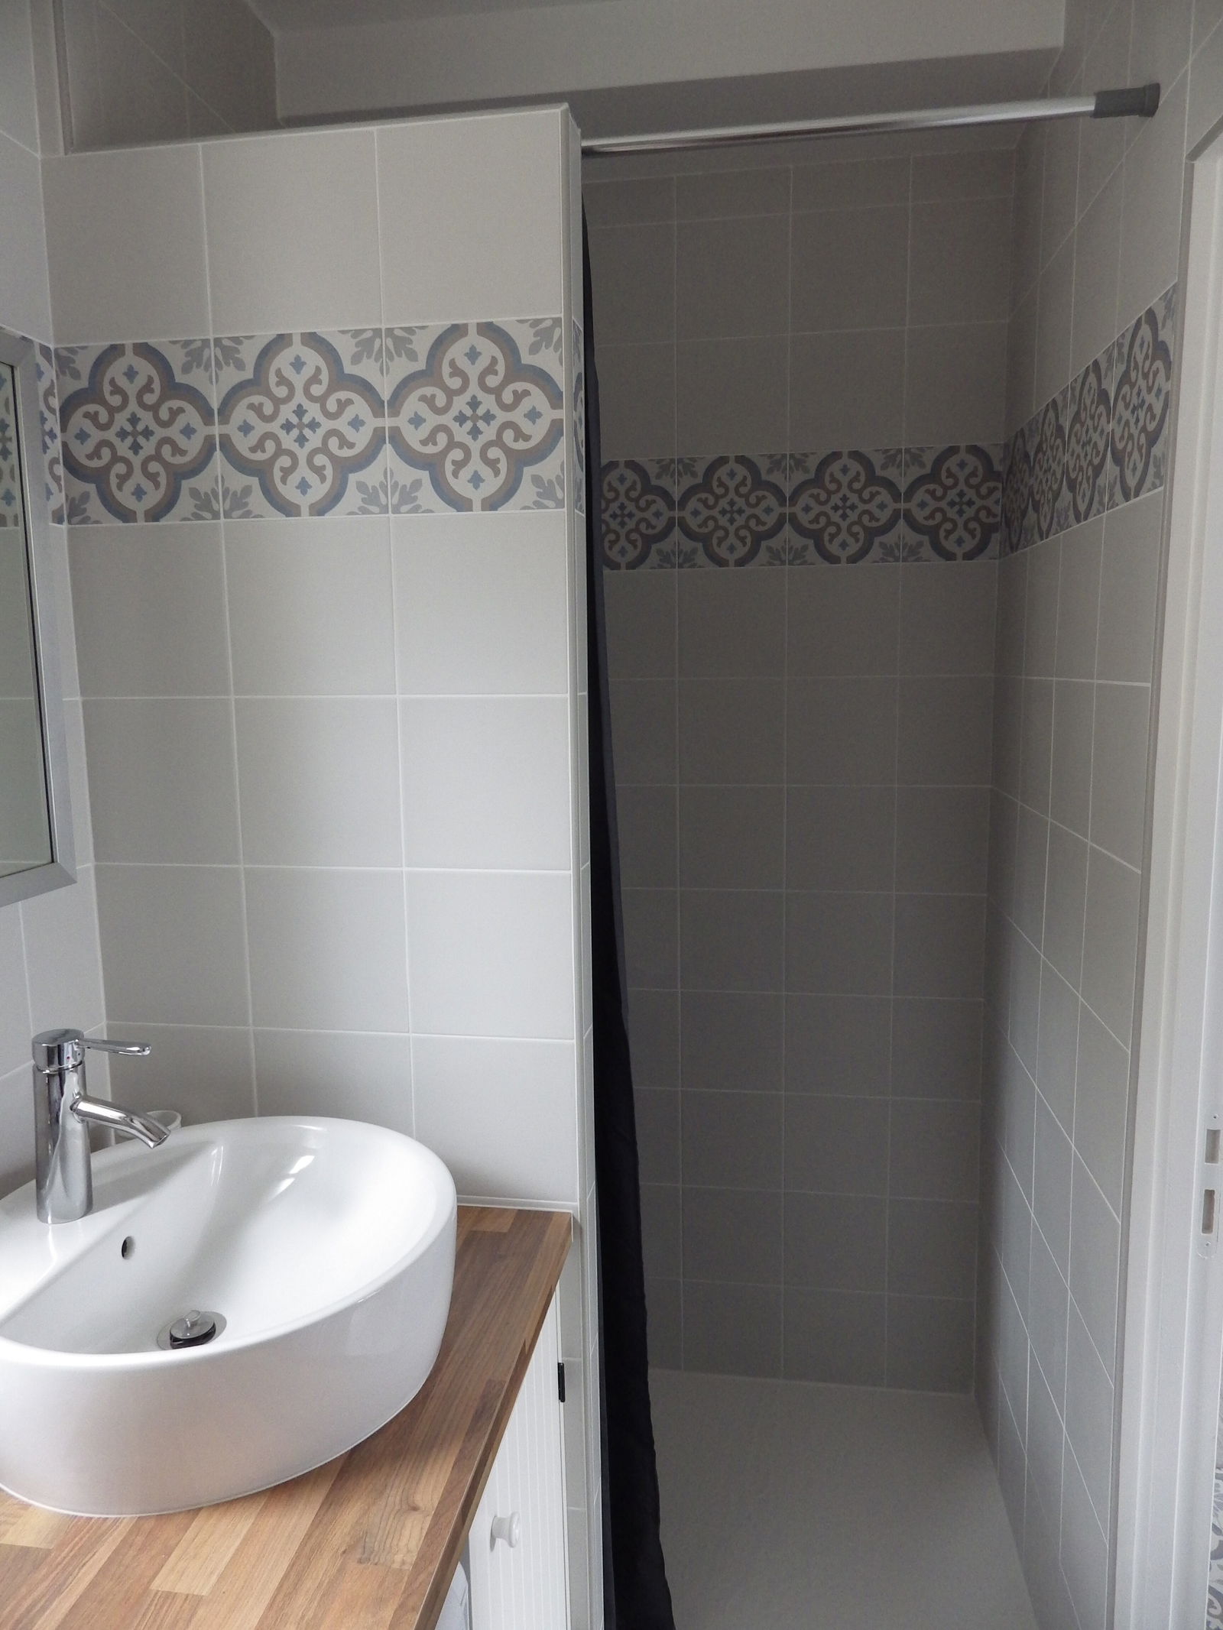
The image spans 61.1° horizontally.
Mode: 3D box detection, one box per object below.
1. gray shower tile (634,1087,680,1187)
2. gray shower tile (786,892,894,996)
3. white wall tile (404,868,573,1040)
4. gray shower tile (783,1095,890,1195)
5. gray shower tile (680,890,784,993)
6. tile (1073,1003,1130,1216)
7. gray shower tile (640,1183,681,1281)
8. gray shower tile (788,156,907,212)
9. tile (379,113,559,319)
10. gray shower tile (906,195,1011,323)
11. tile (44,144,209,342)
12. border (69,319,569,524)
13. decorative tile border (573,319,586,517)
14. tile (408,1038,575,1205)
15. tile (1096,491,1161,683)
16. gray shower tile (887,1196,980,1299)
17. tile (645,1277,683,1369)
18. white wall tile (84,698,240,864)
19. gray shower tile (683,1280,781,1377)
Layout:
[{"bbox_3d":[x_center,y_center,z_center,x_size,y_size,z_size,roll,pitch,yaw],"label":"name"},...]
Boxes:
[{"bbox_3d":[0.041,0.646,2.099,0.200,0.200,0.010,0,7,9],"label":"gray shower tile"},{"bbox_3d":[0.433,0.245,1.974,0.201,0.200,0.010,0,7,8],"label":"gray shower tile"},{"bbox_3d":[-0.142,0.164,1.223,0.199,0.200,0.010,0,7,8],"label":"white wall tile"},{"bbox_3d":[0.439,0.647,2.030,0.200,0.200,0.010,0,7,8],"label":"gray shower tile"},{"bbox_3d":[0.233,0.244,2.004,0.200,0.200,0.010,0,7,8],"label":"gray shower tile"},{"bbox_3d":[0.598,0.348,1.253,0.010,0.200,0.187,0,8,9],"label":"tile"},{"bbox_3d":[0.043,0.845,2.122,0.200,0.200,0.010,0,8,9],"label":"gray shower tile"},{"bbox_3d":[0.415,-1.092,1.801,0.201,0.076,0.010,0,7,8],"label":"gray shower tile"},{"bbox_3d":[-0.150,-0.630,1.106,0.199,0.200,0.010,1,8,8],"label":"tile"},{"bbox_3d":[0.601,-0.953,1.792,0.167,0.200,0.010,0,8,9],"label":"gray shower tile"},{"bbox_3d":[-0.543,-0.632,1.159,0.191,0.199,0.009,0,8,8],"label":"tile"},{"bbox_3d":[-0.342,-0.434,1.161,0.592,0.200,0.010,1,8,8],"label":"border"},{"bbox_3d":[-0.038,-0.437,1.161,0.010,0.200,0.065,1,8,8],"label":"decorative tile border"},{"bbox_3d":[-0.139,0.363,1.250,0.200,0.196,0.010,0,7,9],"label":"tile"},{"bbox_3d":[0.589,-0.251,1.173,0.010,0.200,0.192,0,7,10],"label":"tile"},{"bbox_3d":[0.620,0.840,2.010,0.168,0.200,0.010,0,8,8],"label":"gray shower tile"},{"bbox_3d":[0.046,1.045,2.148,0.200,0.200,0.010,0,8,9],"label":"tile"},{"bbox_3d":[-0.541,-0.039,1.257,0.196,0.200,0.010,0,8,9],"label":"white wall tile"},{"bbox_3d":[0.245,1.046,2.116,0.200,0.200,0.010,0,8,9],"label":"gray shower tile"}]

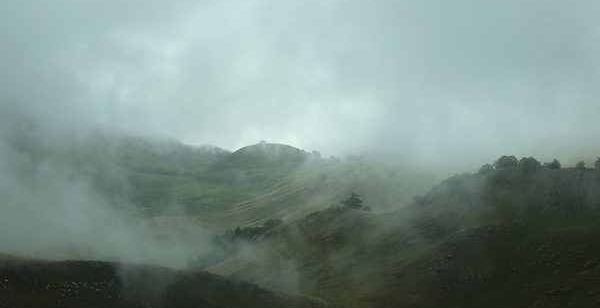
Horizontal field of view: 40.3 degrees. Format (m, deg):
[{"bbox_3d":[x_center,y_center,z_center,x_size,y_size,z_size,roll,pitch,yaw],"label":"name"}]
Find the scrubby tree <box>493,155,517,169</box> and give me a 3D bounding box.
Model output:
[{"bbox_3d":[46.780,1.700,185.000,5.270,3.330,5.010,0,0,0],"label":"scrubby tree"}]

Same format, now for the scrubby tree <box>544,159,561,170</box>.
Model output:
[{"bbox_3d":[57.200,2.380,185.000,3.520,2.850,3.340,0,0,0],"label":"scrubby tree"}]

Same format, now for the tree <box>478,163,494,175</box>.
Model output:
[{"bbox_3d":[42.940,3.340,188.000,3.570,2.900,3.390,0,0,0],"label":"tree"}]

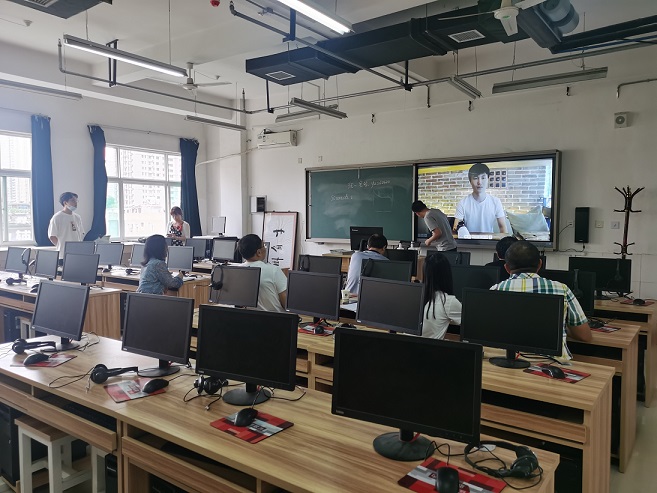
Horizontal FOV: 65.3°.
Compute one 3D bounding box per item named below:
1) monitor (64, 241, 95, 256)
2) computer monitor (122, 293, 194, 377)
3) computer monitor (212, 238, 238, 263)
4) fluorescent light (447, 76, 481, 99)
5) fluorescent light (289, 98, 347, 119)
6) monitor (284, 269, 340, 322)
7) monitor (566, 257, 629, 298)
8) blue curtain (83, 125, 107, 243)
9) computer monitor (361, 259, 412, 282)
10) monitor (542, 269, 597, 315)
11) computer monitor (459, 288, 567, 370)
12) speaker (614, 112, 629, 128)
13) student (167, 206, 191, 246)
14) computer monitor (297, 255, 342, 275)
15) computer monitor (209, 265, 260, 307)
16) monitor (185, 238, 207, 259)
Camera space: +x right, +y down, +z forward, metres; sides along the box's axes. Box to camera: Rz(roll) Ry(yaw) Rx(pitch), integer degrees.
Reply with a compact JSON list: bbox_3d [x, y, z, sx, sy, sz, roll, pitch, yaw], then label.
[{"bbox_3d":[-3.562,0.116,7.417,0.475,0.345,0.195,1,3,16],"label":"monitor"},{"bbox_3d":[-0.811,0.413,2.432,0.483,0.360,0.190,2,4,32],"label":"computer monitor"},{"bbox_3d":[-1.570,0.105,7.791,0.477,0.352,0.190,2,4,35],"label":"computer monitor"},{"bbox_3d":[1.673,-1.905,6.176,0.170,0.085,1.200,2,4,32],"label":"fluorescent light"},{"bbox_3d":[-0.096,-1.845,6.886,0.125,0.075,1.220,2,4,36],"label":"fluorescent light"},{"bbox_3d":[-0.098,0.349,3.420,0.483,0.360,0.190,3,5,42],"label":"monitor"},{"bbox_3d":[2.461,0.285,4.648,0.500,0.365,0.200,2,4,35],"label":"monitor"},{"bbox_3d":[-3.893,-1.042,8.620,0.140,1.960,0.360,2,4,37],"label":"blue curtain"},{"bbox_3d":[0.491,0.293,4.312,0.477,0.352,0.190,2,4,35],"label":"computer monitor"},{"bbox_3d":[1.544,0.339,3.470,0.475,0.345,0.195,2,4,32],"label":"monitor"},{"bbox_3d":[0.902,0.400,2.540,0.483,0.360,0.190,2,4,34],"label":"computer monitor"},{"bbox_3d":[3.432,-1.457,5.994,0.129,0.177,0.160,2,4,36],"label":"speaker"},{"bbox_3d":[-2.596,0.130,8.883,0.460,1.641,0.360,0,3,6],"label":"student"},{"bbox_3d":[-0.080,0.272,4.659,0.483,0.360,0.190,2,4,36],"label":"computer monitor"},{"bbox_3d":[-0.732,0.339,3.985,0.500,0.365,0.200,2,4,34],"label":"computer monitor"},{"bbox_3d":[-2.166,0.087,8.402,0.500,0.365,0.200,2,4,35],"label":"monitor"}]

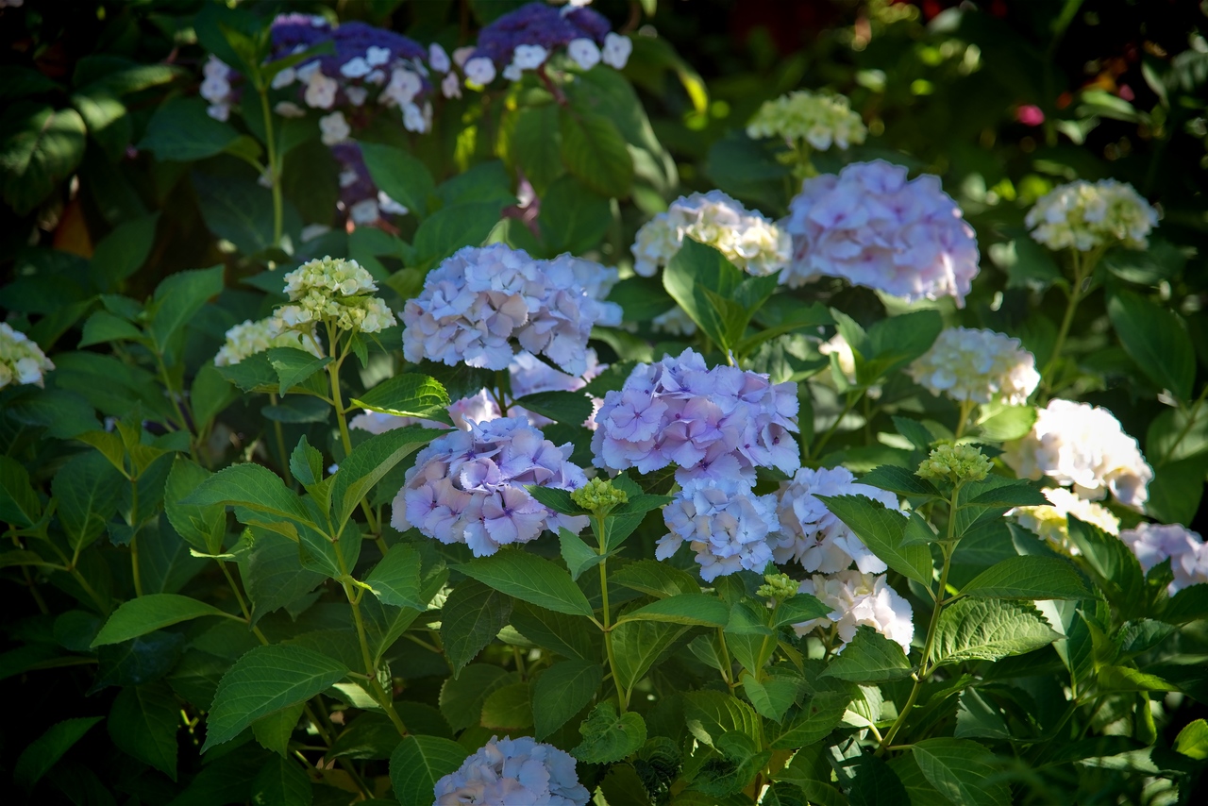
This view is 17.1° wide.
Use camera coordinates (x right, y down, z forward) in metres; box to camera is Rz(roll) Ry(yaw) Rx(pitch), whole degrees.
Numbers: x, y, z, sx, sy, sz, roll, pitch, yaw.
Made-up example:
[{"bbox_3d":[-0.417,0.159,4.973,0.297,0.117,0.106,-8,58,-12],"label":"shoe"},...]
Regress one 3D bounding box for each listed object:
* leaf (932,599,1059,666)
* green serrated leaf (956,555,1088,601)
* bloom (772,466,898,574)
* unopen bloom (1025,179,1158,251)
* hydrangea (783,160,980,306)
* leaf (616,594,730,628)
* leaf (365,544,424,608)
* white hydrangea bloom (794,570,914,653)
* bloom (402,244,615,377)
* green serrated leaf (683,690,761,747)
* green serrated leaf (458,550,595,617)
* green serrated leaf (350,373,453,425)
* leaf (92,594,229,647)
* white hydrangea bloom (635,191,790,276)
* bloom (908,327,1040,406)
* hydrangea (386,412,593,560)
[{"bbox_3d":[0.302,0.177,3.100,0.102,0.022,0.075,-14,41,17],"label":"leaf"},{"bbox_3d":[0.323,0.135,3.100,0.098,0.024,0.070,1,30,12],"label":"green serrated leaf"},{"bbox_3d":[0.186,0.093,3.200,0.115,0.087,0.110,0,12,0],"label":"bloom"},{"bbox_3d":[0.438,-0.168,3.617,0.119,0.062,0.116,0,11,0],"label":"unopen bloom"},{"bbox_3d":[0.244,-0.149,3.534,0.172,0.122,0.160,0,11,0],"label":"hydrangea"},{"bbox_3d":[0.052,0.157,3.050,0.094,0.022,0.062,-5,19,25],"label":"leaf"},{"bbox_3d":[-0.160,0.132,3.080,0.058,0.018,0.074,-24,35,-35],"label":"leaf"},{"bbox_3d":[0.199,0.165,3.203,0.101,0.070,0.097,0,11,0],"label":"white hydrangea bloom"},{"bbox_3d":[-0.079,-0.077,3.330,0.168,0.105,0.155,0,12,0],"label":"bloom"},{"bbox_3d":[0.089,0.239,3.017,0.081,0.019,0.057,40,38,-6],"label":"green serrated leaf"},{"bbox_3d":[-0.061,0.137,3.028,0.118,0.019,0.062,20,35,-6],"label":"green serrated leaf"},{"bbox_3d":[-0.157,-0.003,3.131,0.090,0.021,0.052,14,38,22],"label":"green serrated leaf"},{"bbox_3d":[-0.344,0.169,3.120,0.108,0.024,0.070,-12,26,-16],"label":"leaf"},{"bbox_3d":[0.092,-0.146,3.493,0.137,0.072,0.129,0,11,0],"label":"white hydrangea bloom"},{"bbox_3d":[0.317,-0.031,3.441,0.114,0.065,0.110,0,11,0],"label":"bloom"},{"bbox_3d":[-0.090,0.065,3.152,0.153,0.103,0.145,0,11,0],"label":"hydrangea"}]

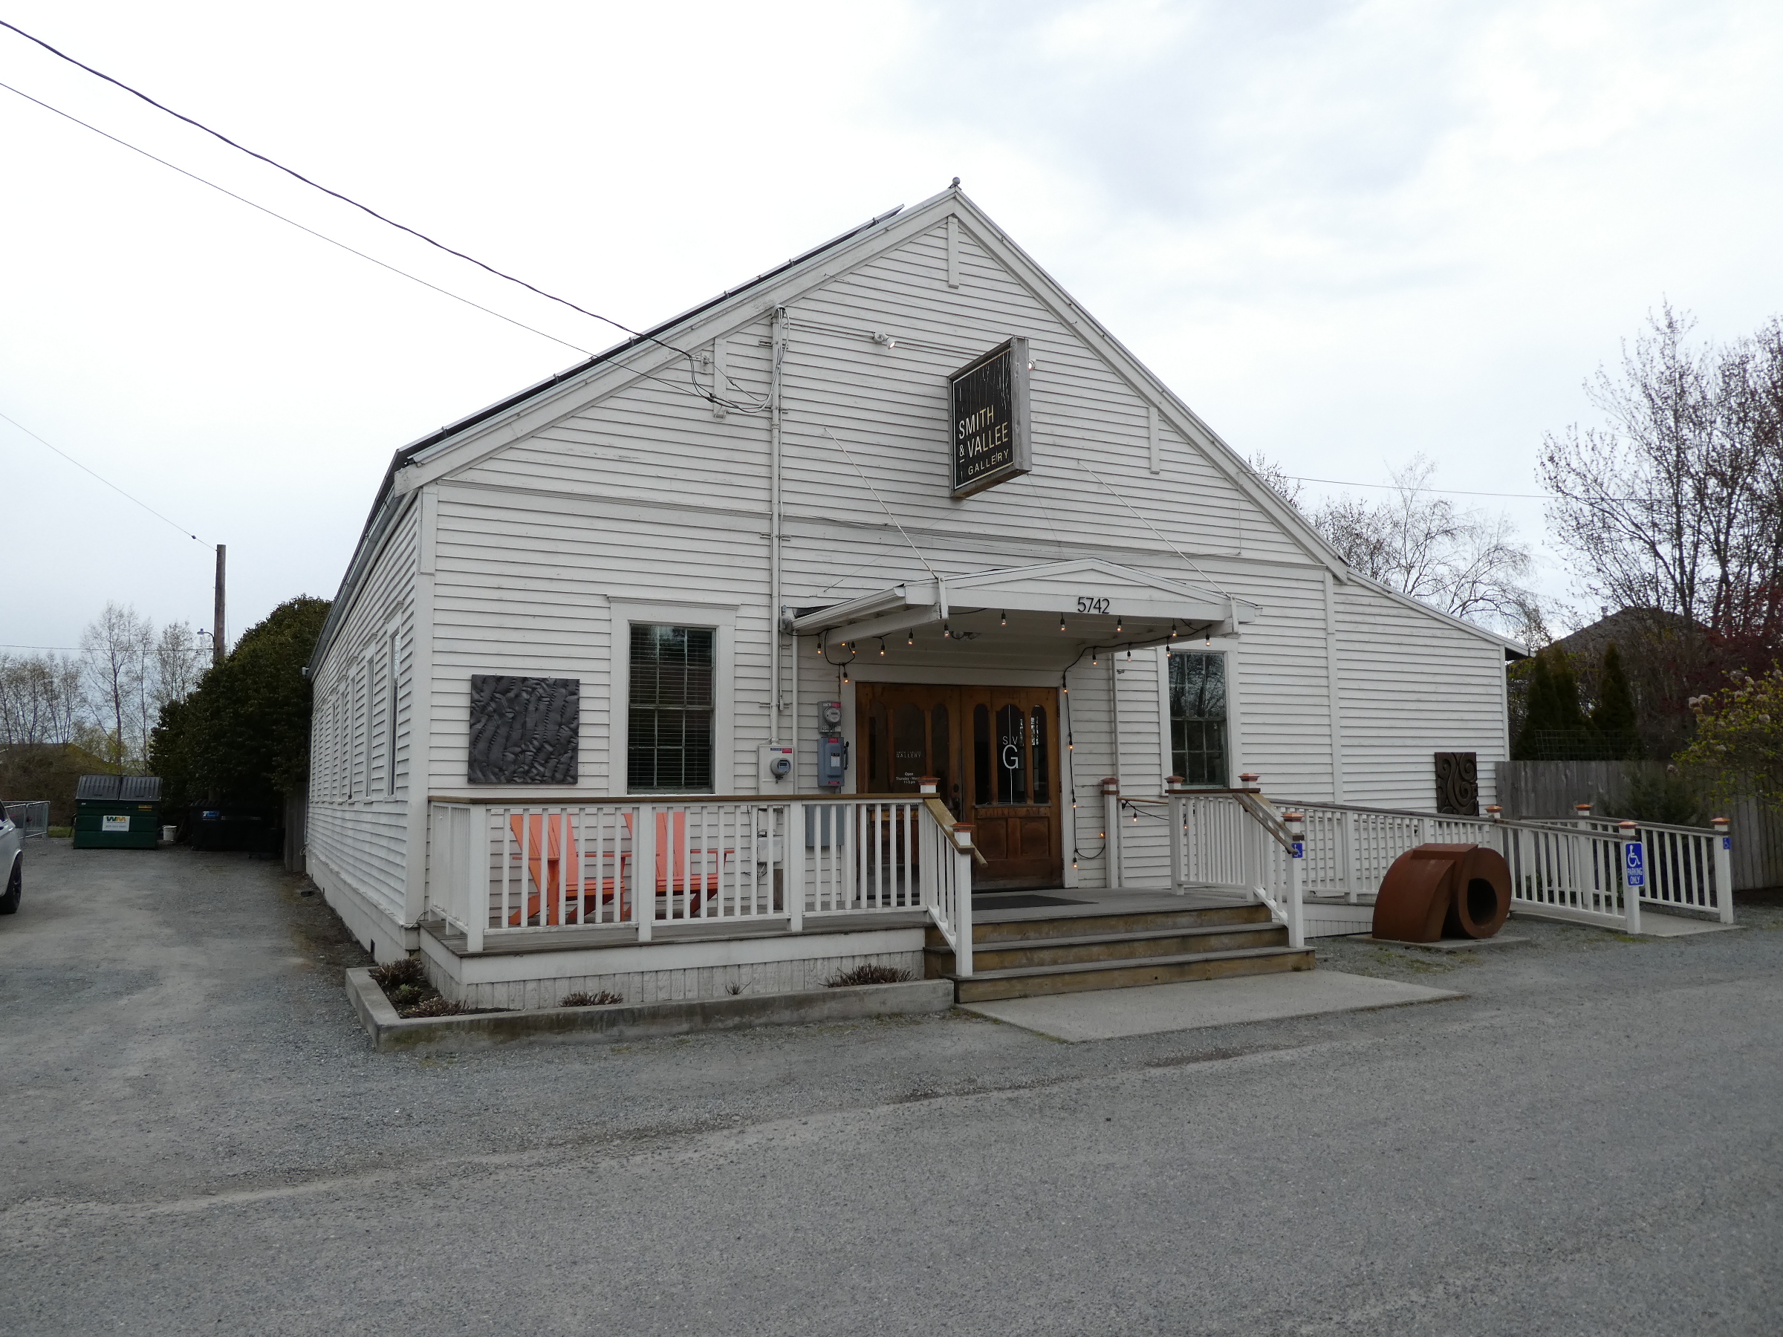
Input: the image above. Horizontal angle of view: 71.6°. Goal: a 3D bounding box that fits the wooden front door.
[{"bbox_3d":[0.741,1.258,12.844,2.450,2.150,0.240,2,-6,-27],"label":"wooden front door"}]

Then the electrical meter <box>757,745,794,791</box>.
[{"bbox_3d":[-1.073,1.020,11.714,0.355,0.605,0.240,2,-6,-27],"label":"electrical meter"}]

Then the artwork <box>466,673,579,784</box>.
[{"bbox_3d":[-3.180,0.536,10.763,0.928,0.917,0.060,2,-6,-27],"label":"artwork"}]

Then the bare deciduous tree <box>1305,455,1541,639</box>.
[{"bbox_3d":[14.685,-0.576,33.466,5.900,10.664,5.900,2,-6,-27],"label":"bare deciduous tree"}]

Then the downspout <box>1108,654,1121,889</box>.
[{"bbox_3d":[2.506,1.100,13.674,0.075,2.605,0.080,2,-6,-27],"label":"downspout"}]

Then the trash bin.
[{"bbox_3d":[-20.601,3.916,33.029,1.960,1.800,1.450,2,-6,-27],"label":"trash bin"}]

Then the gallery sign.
[{"bbox_3d":[0.991,-2.508,12.581,0.190,1.335,1.190,2,-6,-27],"label":"gallery sign"}]

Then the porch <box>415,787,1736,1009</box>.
[{"bbox_3d":[3.069,1.989,12.301,14.352,1.665,2.852,2,-6,-27],"label":"porch"}]

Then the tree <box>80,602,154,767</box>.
[{"bbox_3d":[-37.515,2.360,59.439,3.200,11.199,3.200,2,-6,-27],"label":"tree"}]

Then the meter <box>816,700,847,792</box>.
[{"bbox_3d":[-0.563,0.736,12.040,0.270,0.827,0.190,2,-6,-27],"label":"meter"}]

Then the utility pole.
[{"bbox_3d":[-19.981,0.787,36.545,0.270,9.082,0.270,2,-6,-27],"label":"utility pole"}]

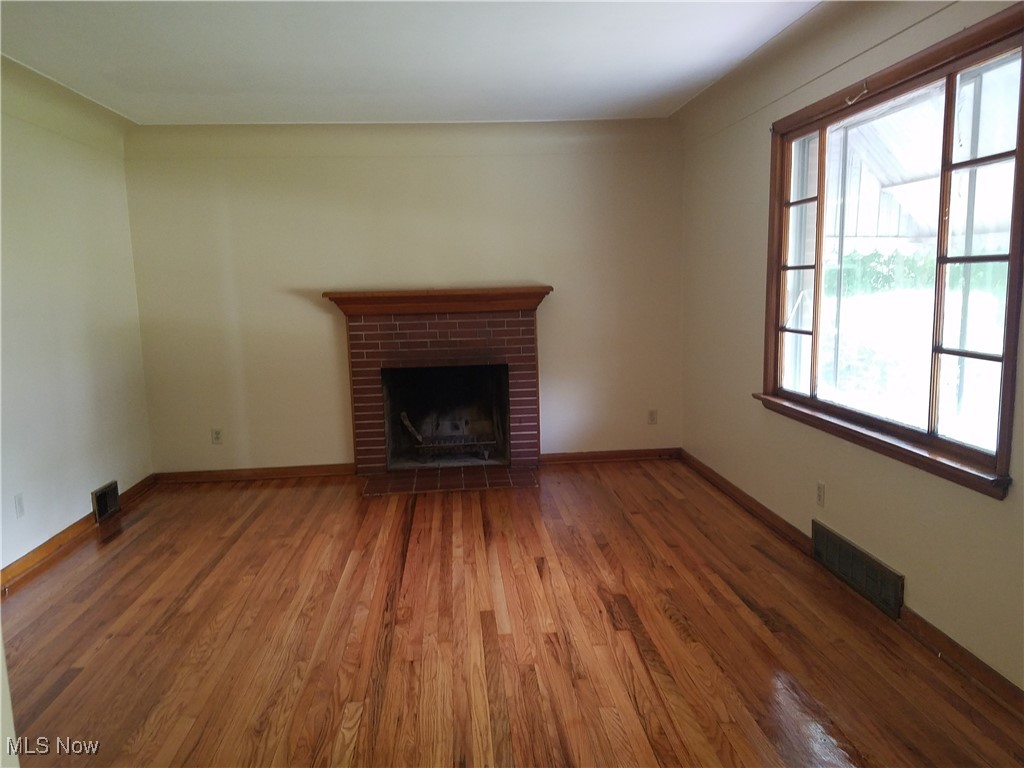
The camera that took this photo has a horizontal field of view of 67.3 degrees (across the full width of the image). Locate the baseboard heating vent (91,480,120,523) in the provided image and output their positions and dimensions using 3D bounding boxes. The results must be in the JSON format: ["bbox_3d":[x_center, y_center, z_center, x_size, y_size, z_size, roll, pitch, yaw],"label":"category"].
[{"bbox_3d":[-2.472,0.716,4.685,0.028,0.179,0.296,-2,8,-5],"label":"baseboard heating vent"}]

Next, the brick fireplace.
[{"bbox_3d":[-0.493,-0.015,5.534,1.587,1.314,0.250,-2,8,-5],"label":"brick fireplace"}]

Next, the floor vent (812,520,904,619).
[{"bbox_3d":[1.474,0.788,3.321,0.021,0.183,0.718,-2,8,-5],"label":"floor vent"}]

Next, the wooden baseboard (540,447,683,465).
[{"bbox_3d":[0.749,0.541,5.746,1.067,0.088,0.028,-2,8,-5],"label":"wooden baseboard"}]

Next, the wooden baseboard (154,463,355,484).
[{"bbox_3d":[-1.847,0.641,5.541,1.413,0.086,0.028,-2,8,-5],"label":"wooden baseboard"}]

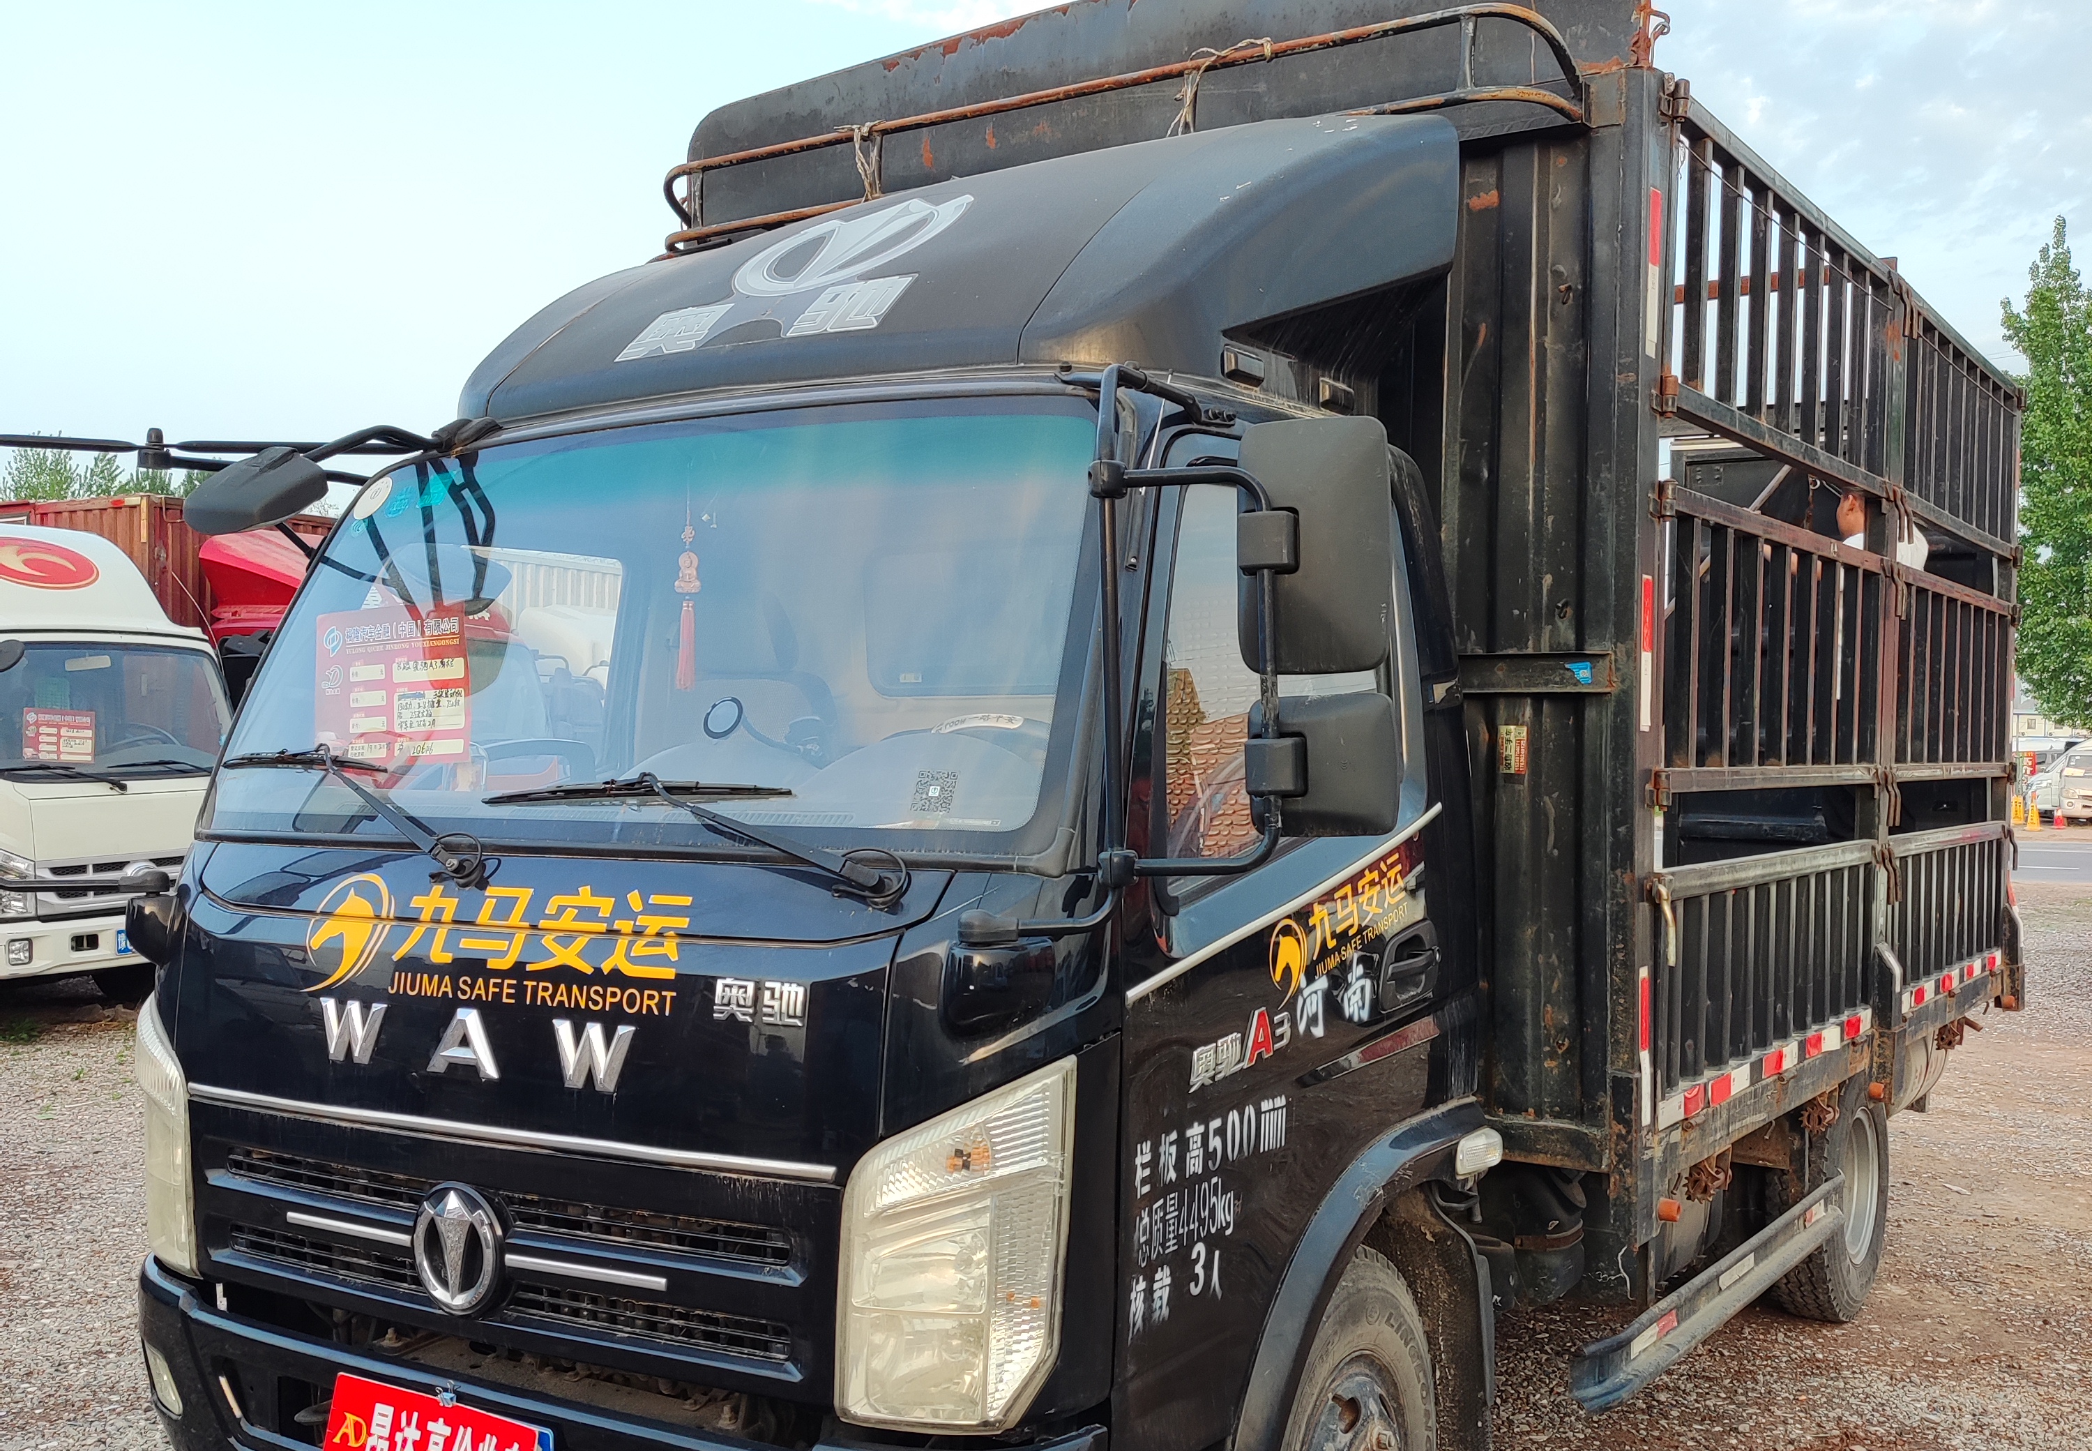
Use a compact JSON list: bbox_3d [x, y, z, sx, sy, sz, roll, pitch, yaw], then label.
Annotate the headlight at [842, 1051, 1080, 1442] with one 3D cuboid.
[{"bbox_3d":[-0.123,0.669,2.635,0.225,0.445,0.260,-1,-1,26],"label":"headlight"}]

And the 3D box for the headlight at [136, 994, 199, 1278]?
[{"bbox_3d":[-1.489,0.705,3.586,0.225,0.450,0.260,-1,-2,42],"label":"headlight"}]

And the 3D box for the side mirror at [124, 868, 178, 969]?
[{"bbox_3d":[-1.583,0.349,3.619,0.120,0.160,0.120,-1,-1,34],"label":"side mirror"}]

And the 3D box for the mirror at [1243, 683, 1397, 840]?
[{"bbox_3d":[0.360,0.046,2.603,0.190,0.185,0.090,-1,-1,22],"label":"mirror"}]

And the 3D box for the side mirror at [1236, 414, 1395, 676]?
[{"bbox_3d":[0.352,-0.226,2.613,0.195,0.320,0.090,-1,-1,22],"label":"side mirror"}]

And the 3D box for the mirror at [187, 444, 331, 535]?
[{"bbox_3d":[-1.388,-0.418,3.557,0.210,0.130,0.160,-1,-1,34],"label":"mirror"}]

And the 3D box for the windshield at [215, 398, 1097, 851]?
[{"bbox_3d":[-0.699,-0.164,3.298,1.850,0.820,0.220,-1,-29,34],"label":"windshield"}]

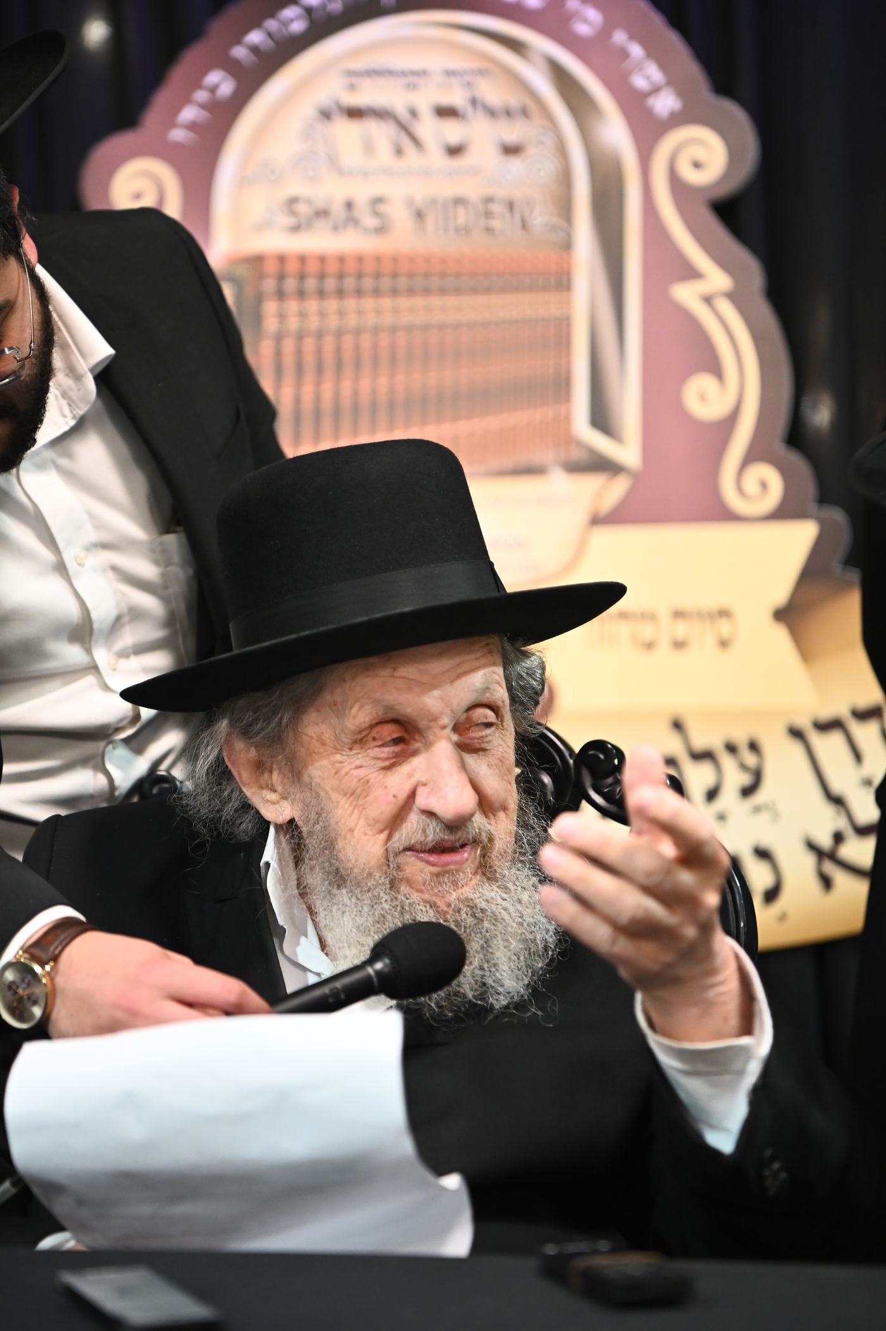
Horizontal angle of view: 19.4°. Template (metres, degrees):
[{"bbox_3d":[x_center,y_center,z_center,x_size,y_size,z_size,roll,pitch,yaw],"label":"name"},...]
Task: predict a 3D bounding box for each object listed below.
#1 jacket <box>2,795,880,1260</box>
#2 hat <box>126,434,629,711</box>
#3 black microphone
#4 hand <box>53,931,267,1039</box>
[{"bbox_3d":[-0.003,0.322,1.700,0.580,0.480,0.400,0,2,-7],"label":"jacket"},{"bbox_3d":[-0.056,-0.067,1.700,0.325,0.140,0.355,-12,-4,-1],"label":"hat"},{"bbox_3d":[-0.077,0.201,1.505,0.225,0.046,0.046,-26,12,-25],"label":"black microphone"},{"bbox_3d":[-0.161,0.190,1.480,0.145,0.080,0.090,13,12,-8],"label":"hand"}]

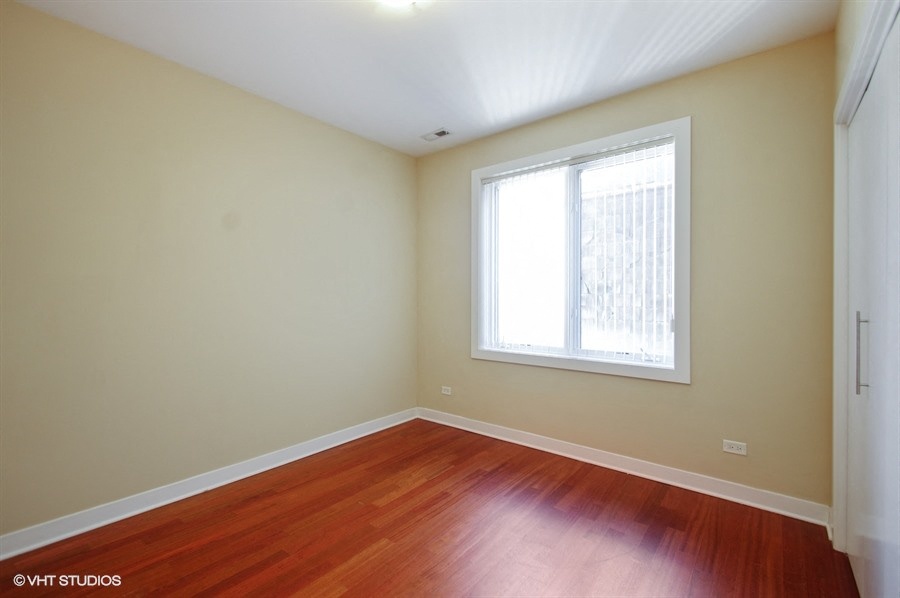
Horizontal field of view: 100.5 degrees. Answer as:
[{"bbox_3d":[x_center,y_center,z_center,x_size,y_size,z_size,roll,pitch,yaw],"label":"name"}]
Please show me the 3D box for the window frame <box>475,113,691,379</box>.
[{"bbox_3d":[0.906,-0.317,2.994,1.720,1.745,0.110,0,0,38],"label":"window frame"}]

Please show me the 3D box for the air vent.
[{"bbox_3d":[-0.126,-1.463,3.353,0.285,0.018,0.130,0,0,38],"label":"air vent"}]

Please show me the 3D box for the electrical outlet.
[{"bbox_3d":[1.750,0.915,2.303,0.114,0.071,0.012,0,0,38],"label":"electrical outlet"}]

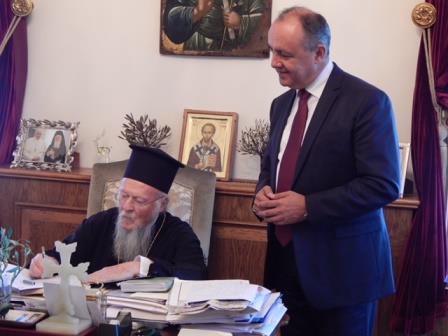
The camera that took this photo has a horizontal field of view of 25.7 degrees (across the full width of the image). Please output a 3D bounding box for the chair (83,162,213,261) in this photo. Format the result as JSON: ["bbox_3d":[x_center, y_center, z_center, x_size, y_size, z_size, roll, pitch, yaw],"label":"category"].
[{"bbox_3d":[-0.401,0.593,3.574,0.600,1.160,0.660,4,7,19],"label":"chair"}]

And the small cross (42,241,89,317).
[{"bbox_3d":[-0.463,0.329,2.880,0.138,0.242,0.065,4,7,18],"label":"small cross"}]

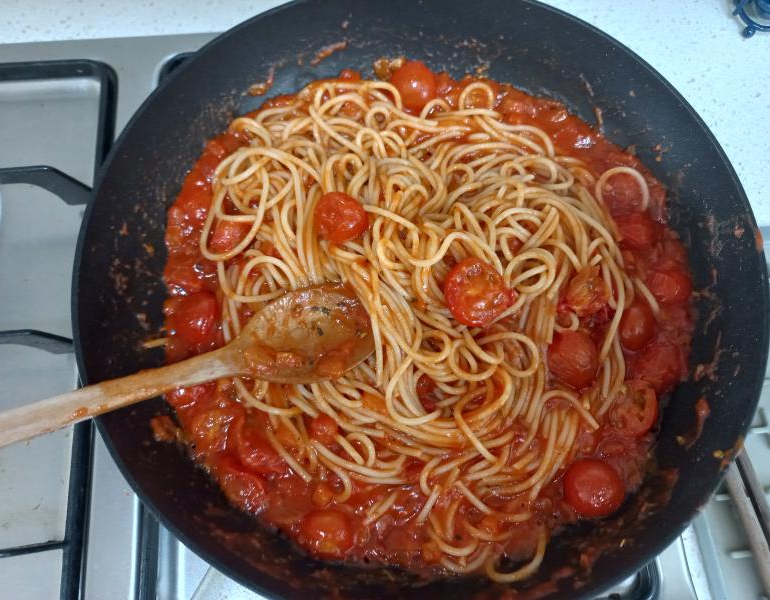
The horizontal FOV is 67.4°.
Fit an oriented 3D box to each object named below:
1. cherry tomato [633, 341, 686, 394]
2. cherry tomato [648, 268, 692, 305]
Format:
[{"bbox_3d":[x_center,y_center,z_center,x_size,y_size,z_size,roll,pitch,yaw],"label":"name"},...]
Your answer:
[{"bbox_3d":[0.132,0.033,0.279,0.026,0.022,0.026,0,71,-1],"label":"cherry tomato"},{"bbox_3d":[0.143,-0.007,0.290,0.023,0.020,0.021,0,71,-1],"label":"cherry tomato"}]

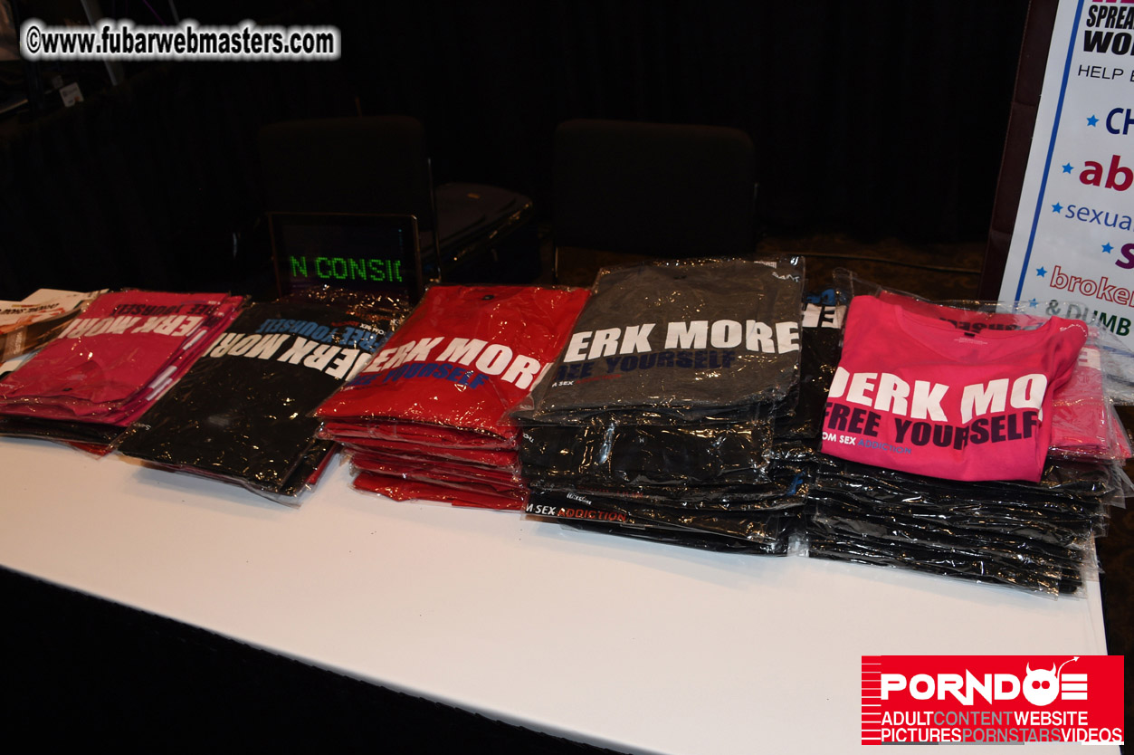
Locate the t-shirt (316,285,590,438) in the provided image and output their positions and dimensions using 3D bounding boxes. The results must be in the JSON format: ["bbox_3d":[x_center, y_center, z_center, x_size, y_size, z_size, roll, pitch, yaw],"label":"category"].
[{"bbox_3d":[-0.170,-0.042,1.473,0.310,0.035,0.435,6,35,16],"label":"t-shirt"}]

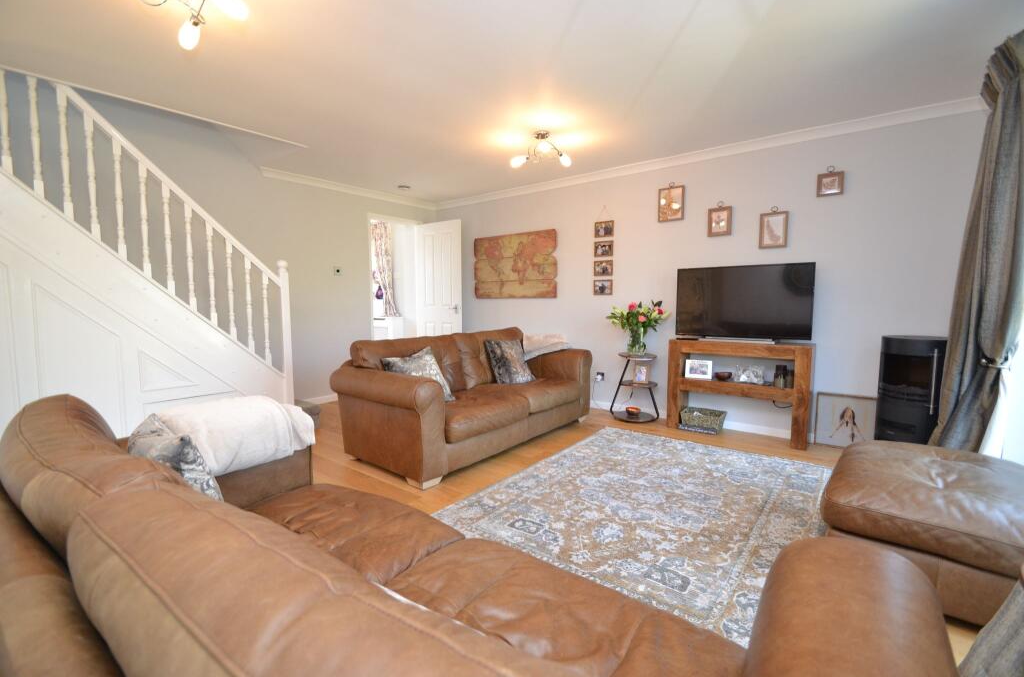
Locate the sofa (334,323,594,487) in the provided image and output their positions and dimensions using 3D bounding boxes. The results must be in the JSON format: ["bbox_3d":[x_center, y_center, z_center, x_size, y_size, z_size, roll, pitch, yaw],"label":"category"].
[{"bbox_3d":[-0.243,0.372,3.538,0.952,0.827,2.145,4,7,38],"label":"sofa"}]

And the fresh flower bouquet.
[{"bbox_3d":[1.115,-0.102,3.804,0.530,0.490,0.420,4,7,38],"label":"fresh flower bouquet"}]

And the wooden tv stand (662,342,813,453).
[{"bbox_3d":[1.798,0.412,3.432,0.993,0.753,0.250,4,7,37],"label":"wooden tv stand"}]

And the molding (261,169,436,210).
[{"bbox_3d":[-1.607,-1.592,4.654,0.070,0.070,2.051,4,6,37],"label":"molding"}]

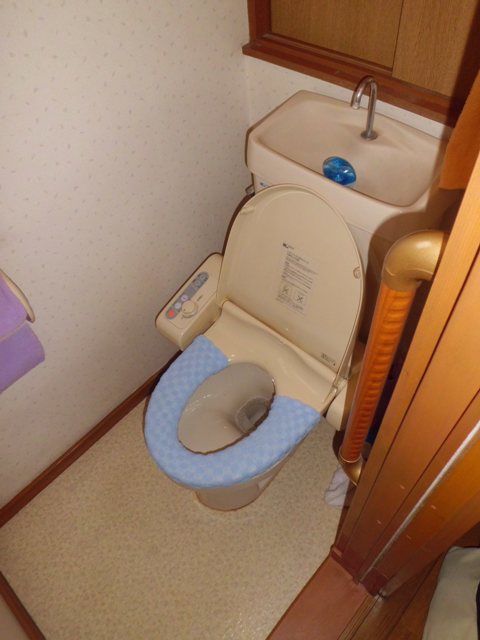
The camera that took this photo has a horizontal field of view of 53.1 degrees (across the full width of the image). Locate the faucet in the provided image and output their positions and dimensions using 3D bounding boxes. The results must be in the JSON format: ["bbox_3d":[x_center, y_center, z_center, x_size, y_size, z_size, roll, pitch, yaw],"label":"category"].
[{"bbox_3d":[0.248,-0.410,0.943,0.035,0.137,0.088,35,64,27],"label":"faucet"}]

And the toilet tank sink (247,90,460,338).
[{"bbox_3d":[0.246,-0.211,1.142,0.432,0.448,0.229,35,64,27],"label":"toilet tank sink"}]

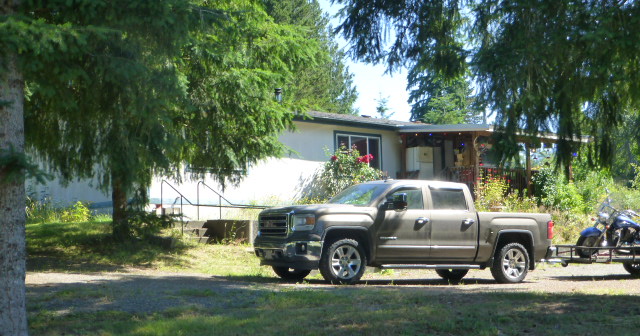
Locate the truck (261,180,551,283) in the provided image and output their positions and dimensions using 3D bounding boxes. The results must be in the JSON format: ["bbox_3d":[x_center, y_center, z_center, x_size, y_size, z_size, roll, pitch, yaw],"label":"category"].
[{"bbox_3d":[1.680,1.200,17.760,5.830,1.890,2.080,3,-5,-29],"label":"truck"}]

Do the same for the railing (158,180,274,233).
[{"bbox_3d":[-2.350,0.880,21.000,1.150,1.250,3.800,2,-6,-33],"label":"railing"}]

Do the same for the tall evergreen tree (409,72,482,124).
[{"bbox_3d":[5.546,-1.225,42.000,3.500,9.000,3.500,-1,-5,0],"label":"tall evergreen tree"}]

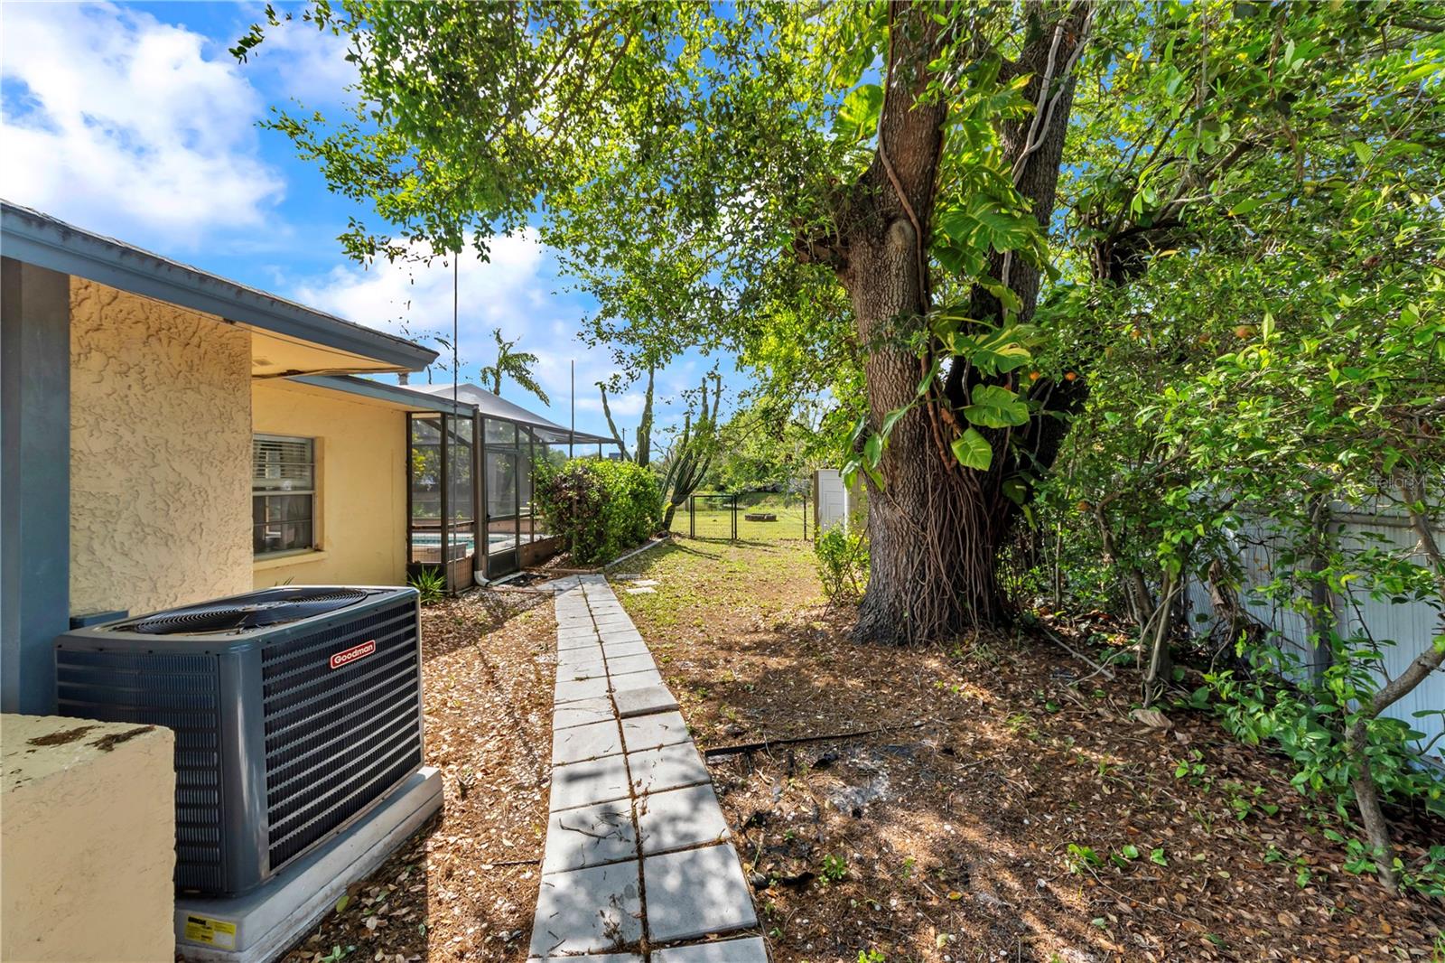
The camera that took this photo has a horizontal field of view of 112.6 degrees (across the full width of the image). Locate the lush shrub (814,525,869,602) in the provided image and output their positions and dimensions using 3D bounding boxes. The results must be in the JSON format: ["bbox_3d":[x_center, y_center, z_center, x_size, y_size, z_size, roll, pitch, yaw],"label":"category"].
[{"bbox_3d":[1.600,1.060,6.300,0.850,1.030,0.800,0,0,0],"label":"lush shrub"}]

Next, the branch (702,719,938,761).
[{"bbox_3d":[0.640,1.550,2.960,1.520,0.050,0.080,0,0,-15],"label":"branch"}]

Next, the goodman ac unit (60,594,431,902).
[{"bbox_3d":[-1.840,0.930,1.960,0.750,0.800,0.750,0,0,8],"label":"goodman ac unit"}]

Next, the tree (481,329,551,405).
[{"bbox_3d":[-7.800,-2.100,18.000,2.800,7.300,2.700,0,0,0],"label":"tree"}]

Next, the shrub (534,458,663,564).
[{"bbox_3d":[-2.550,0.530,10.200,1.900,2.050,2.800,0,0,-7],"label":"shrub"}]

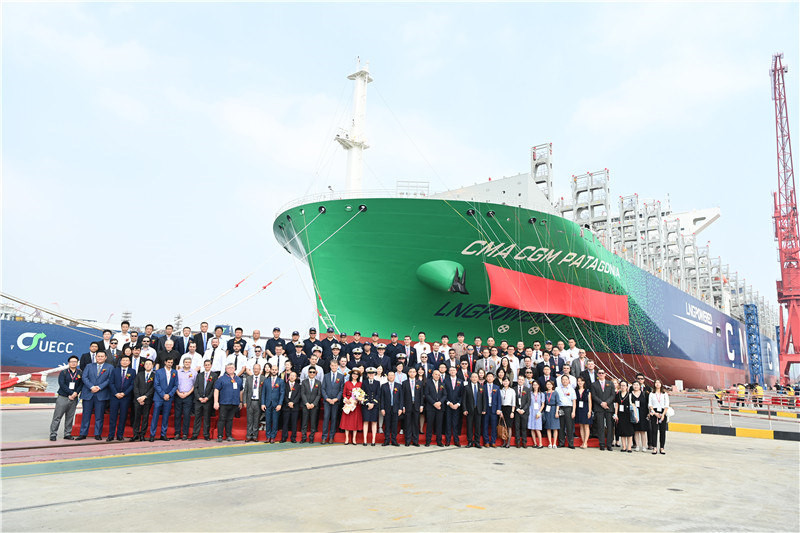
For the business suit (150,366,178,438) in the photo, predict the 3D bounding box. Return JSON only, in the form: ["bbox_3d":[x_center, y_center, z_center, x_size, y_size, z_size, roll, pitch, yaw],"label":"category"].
[{"bbox_3d":[-5.067,2.952,11.556,0.550,1.480,0.340,7,-13,-23],"label":"business suit"}]

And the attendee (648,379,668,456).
[{"bbox_3d":[6.107,3.547,12.639,0.460,1.674,0.340,-1,-12,14],"label":"attendee"}]

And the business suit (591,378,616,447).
[{"bbox_3d":[4.840,3.489,12.650,0.580,1.606,0.350,0,-11,8],"label":"business suit"}]

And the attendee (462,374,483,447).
[{"bbox_3d":[1.720,3.344,12.480,0.520,1.684,0.330,2,-11,2],"label":"attendee"}]

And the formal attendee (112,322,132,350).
[{"bbox_3d":[-7.349,2.296,13.950,0.500,1.740,0.310,5,-12,-16],"label":"formal attendee"}]

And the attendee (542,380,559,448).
[{"bbox_3d":[3.585,3.510,12.700,0.420,1.555,0.290,1,-11,6],"label":"attendee"}]

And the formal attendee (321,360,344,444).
[{"bbox_3d":[-1.580,3.116,12.301,0.520,1.862,0.360,3,-12,-7],"label":"formal attendee"}]

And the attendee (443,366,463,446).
[{"bbox_3d":[1.228,3.326,12.359,0.480,1.480,0.290,1,-12,3],"label":"attendee"}]

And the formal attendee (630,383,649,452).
[{"bbox_3d":[5.535,3.428,12.329,0.430,1.560,0.280,-2,-13,14],"label":"formal attendee"}]

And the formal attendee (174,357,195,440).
[{"bbox_3d":[-4.908,3.011,12.182,0.490,1.792,0.360,5,-12,-16],"label":"formal attendee"}]

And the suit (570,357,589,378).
[{"bbox_3d":[5.048,3.280,14.742,0.520,1.530,0.360,0,-11,9],"label":"suit"}]

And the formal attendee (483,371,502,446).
[{"bbox_3d":[2.171,3.416,12.772,0.470,1.720,0.330,-1,-12,15],"label":"formal attendee"}]

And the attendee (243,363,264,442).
[{"bbox_3d":[-3.405,3.166,12.484,0.480,1.740,0.300,3,-12,-9],"label":"attendee"}]

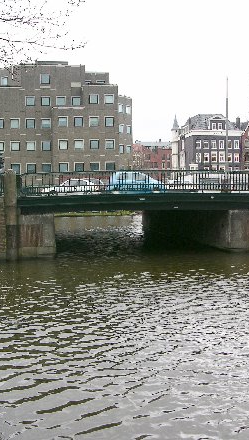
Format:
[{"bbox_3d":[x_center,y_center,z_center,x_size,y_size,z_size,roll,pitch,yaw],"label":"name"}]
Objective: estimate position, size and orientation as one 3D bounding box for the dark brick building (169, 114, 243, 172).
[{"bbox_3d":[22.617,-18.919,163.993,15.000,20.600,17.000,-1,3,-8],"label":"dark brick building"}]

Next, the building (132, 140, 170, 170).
[{"bbox_3d":[9.791,-20.240,221.205,16.000,16.910,13.000,-1,3,-3],"label":"building"}]

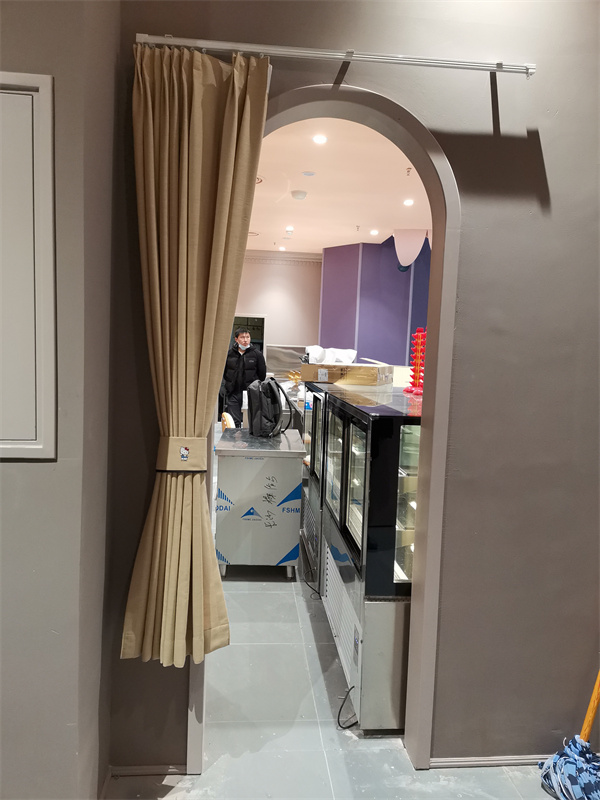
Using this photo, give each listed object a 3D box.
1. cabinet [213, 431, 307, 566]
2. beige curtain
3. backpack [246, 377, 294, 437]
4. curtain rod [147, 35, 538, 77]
[{"bbox_3d":[-0.277,0.661,4.129,0.550,0.795,0.995,2,5,-4],"label":"cabinet"},{"bbox_3d":[-0.318,-0.090,1.827,0.405,1.840,0.140,1,5,-5],"label":"beige curtain"},{"bbox_3d":[-0.219,0.042,4.281,0.260,0.420,0.310,3,5,16],"label":"backpack"},{"bbox_3d":[0.127,-1.030,1.793,1.205,0.031,0.048,1,5,-5],"label":"curtain rod"}]

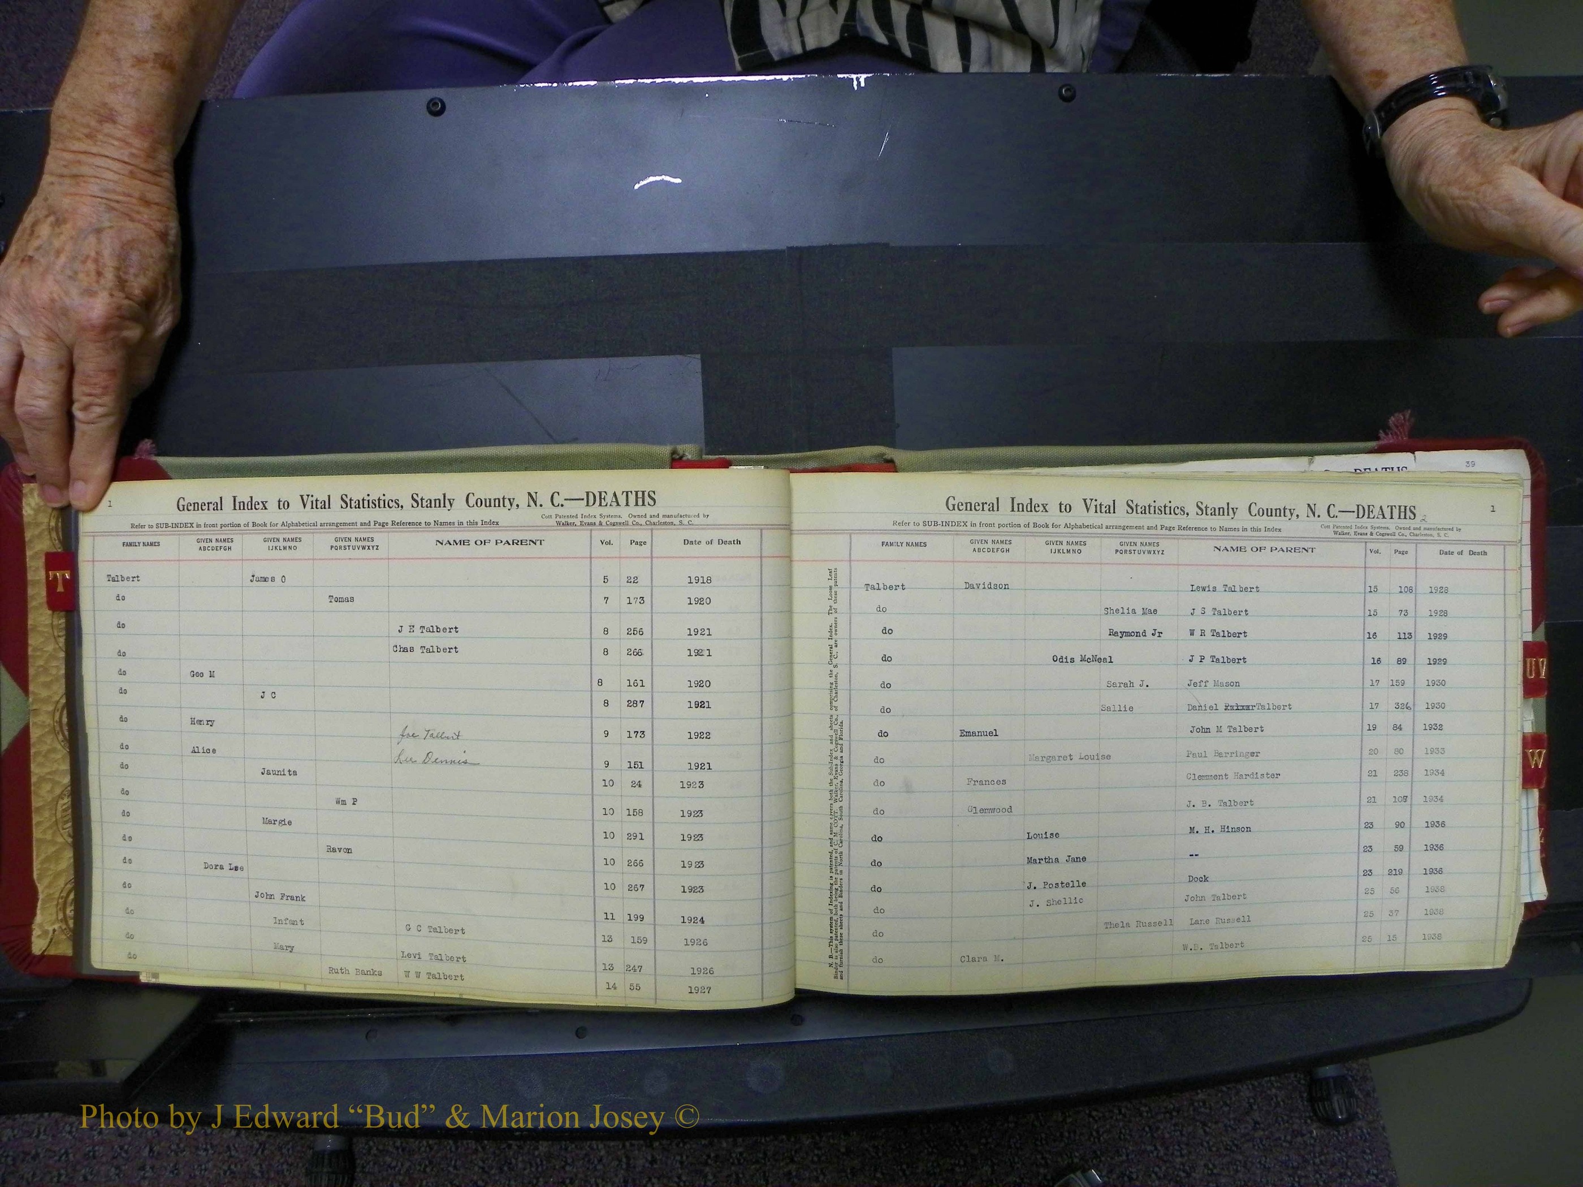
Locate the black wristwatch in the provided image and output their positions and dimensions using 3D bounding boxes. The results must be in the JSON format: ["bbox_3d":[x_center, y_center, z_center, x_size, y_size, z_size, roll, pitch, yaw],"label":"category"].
[{"bbox_3d":[0.274,-0.203,0.507,0.054,0.055,0.024,-12,76,6],"label":"black wristwatch"}]

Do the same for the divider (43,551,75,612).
[{"bbox_3d":[-0.343,-0.005,0.557,0.015,0.002,0.028,-2,88,6],"label":"divider"}]

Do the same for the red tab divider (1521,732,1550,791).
[{"bbox_3d":[0.350,0.079,0.560,0.013,0.002,0.027,0,88,-6],"label":"red tab divider"}]

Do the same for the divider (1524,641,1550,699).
[{"bbox_3d":[0.350,0.036,0.560,0.013,0.002,0.027,0,88,-6],"label":"divider"}]

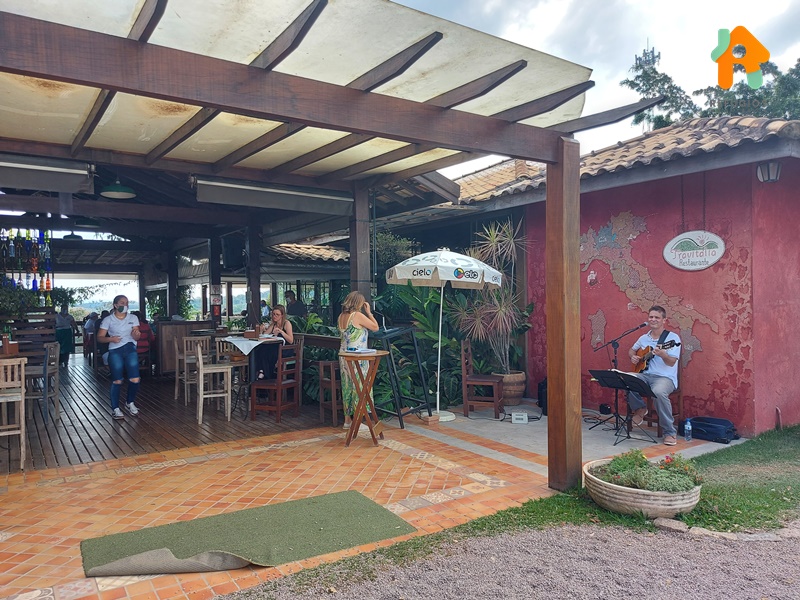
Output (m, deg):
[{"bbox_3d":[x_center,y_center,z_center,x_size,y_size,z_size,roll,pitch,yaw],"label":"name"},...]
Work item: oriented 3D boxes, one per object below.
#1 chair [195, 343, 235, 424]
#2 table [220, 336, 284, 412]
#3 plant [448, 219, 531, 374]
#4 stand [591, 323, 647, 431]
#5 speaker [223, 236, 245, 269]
[{"bbox_3d":[-2.442,1.062,7.267,0.460,1.030,0.410,-1,0,-38],"label":"chair"},{"bbox_3d":[-2.046,1.068,7.752,0.700,1.010,0.700,-1,0,-35],"label":"table"},{"bbox_3d":[1.315,-0.050,8.150,1.050,2.300,1.180,-1,0,0],"label":"plant"},{"bbox_3d":[2.492,0.877,6.362,0.620,1.270,0.550,-1,0,30],"label":"stand"},{"bbox_3d":[-3.050,-0.873,10.200,0.370,0.580,0.380,-8,3,-24],"label":"speaker"}]

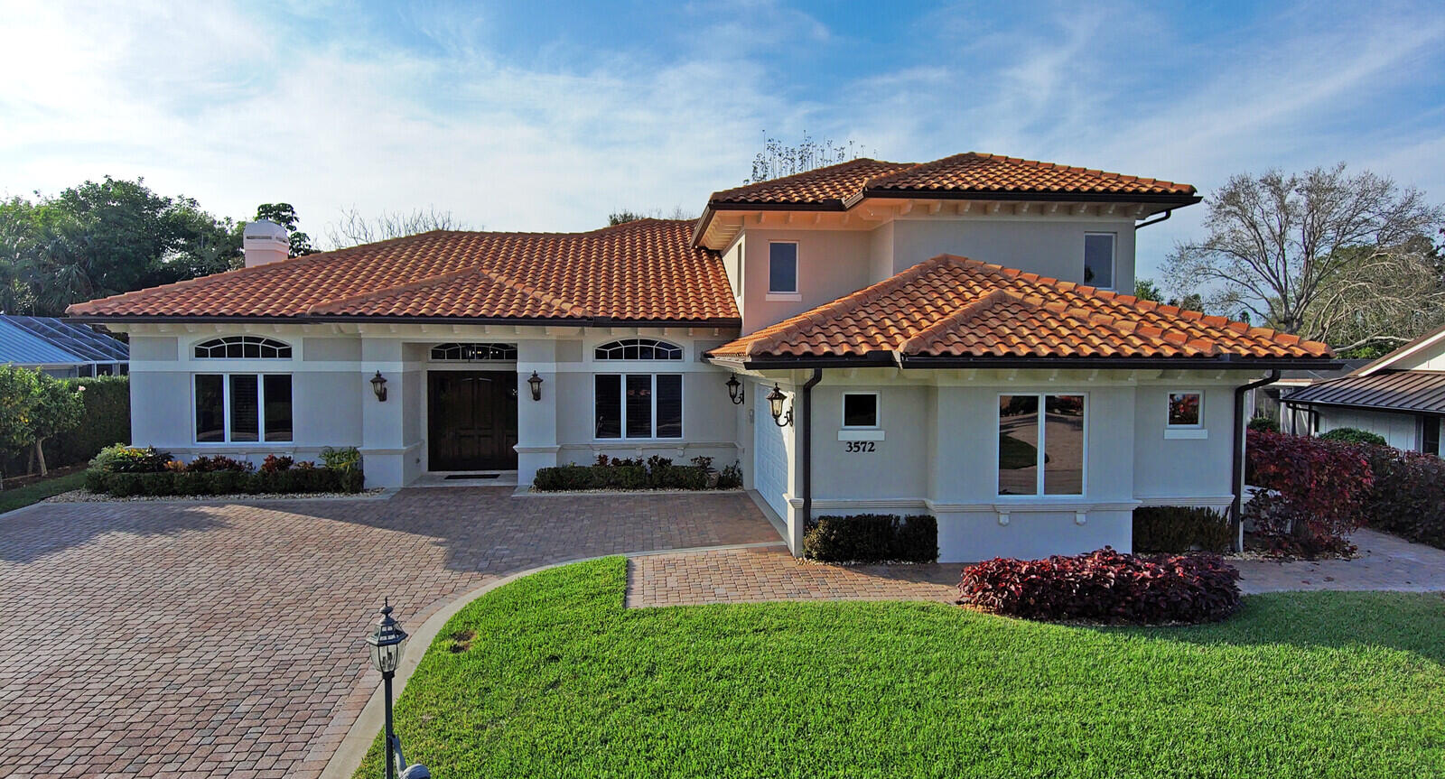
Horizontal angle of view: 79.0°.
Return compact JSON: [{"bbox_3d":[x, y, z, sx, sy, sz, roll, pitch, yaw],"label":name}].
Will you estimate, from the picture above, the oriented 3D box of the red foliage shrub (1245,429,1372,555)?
[{"bbox_3d":[9.100,1.576,13.900,1.850,1.730,1.450,0,3,-6],"label":"red foliage shrub"}]

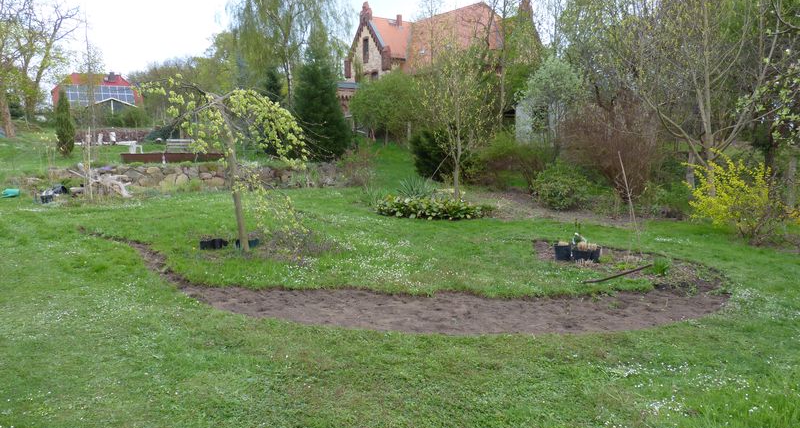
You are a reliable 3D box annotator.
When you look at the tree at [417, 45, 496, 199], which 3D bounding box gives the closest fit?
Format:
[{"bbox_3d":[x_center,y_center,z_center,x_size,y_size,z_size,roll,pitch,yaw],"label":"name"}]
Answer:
[{"bbox_3d":[1.524,-2.499,16.500,2.142,4.201,2.035,0,6,0],"label":"tree"}]

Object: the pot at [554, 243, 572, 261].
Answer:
[{"bbox_3d":[2.381,0.546,8.750,0.250,0.220,0.250,0,6,0],"label":"pot"}]

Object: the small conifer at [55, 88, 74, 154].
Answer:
[{"bbox_3d":[-14.000,-3.807,25.000,0.749,2.829,0.749,0,6,0],"label":"small conifer"}]

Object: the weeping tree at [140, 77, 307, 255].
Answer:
[{"bbox_3d":[-2.716,-0.751,9.300,2.538,2.693,2.335,0,6,0],"label":"weeping tree"}]

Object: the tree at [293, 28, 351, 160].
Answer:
[{"bbox_3d":[-3.005,-4.574,23.000,2.220,5.052,2.220,0,6,0],"label":"tree"}]

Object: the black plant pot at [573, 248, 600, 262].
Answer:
[{"bbox_3d":[2.700,0.601,8.700,0.380,0.210,0.270,0,6,0],"label":"black plant pot"}]

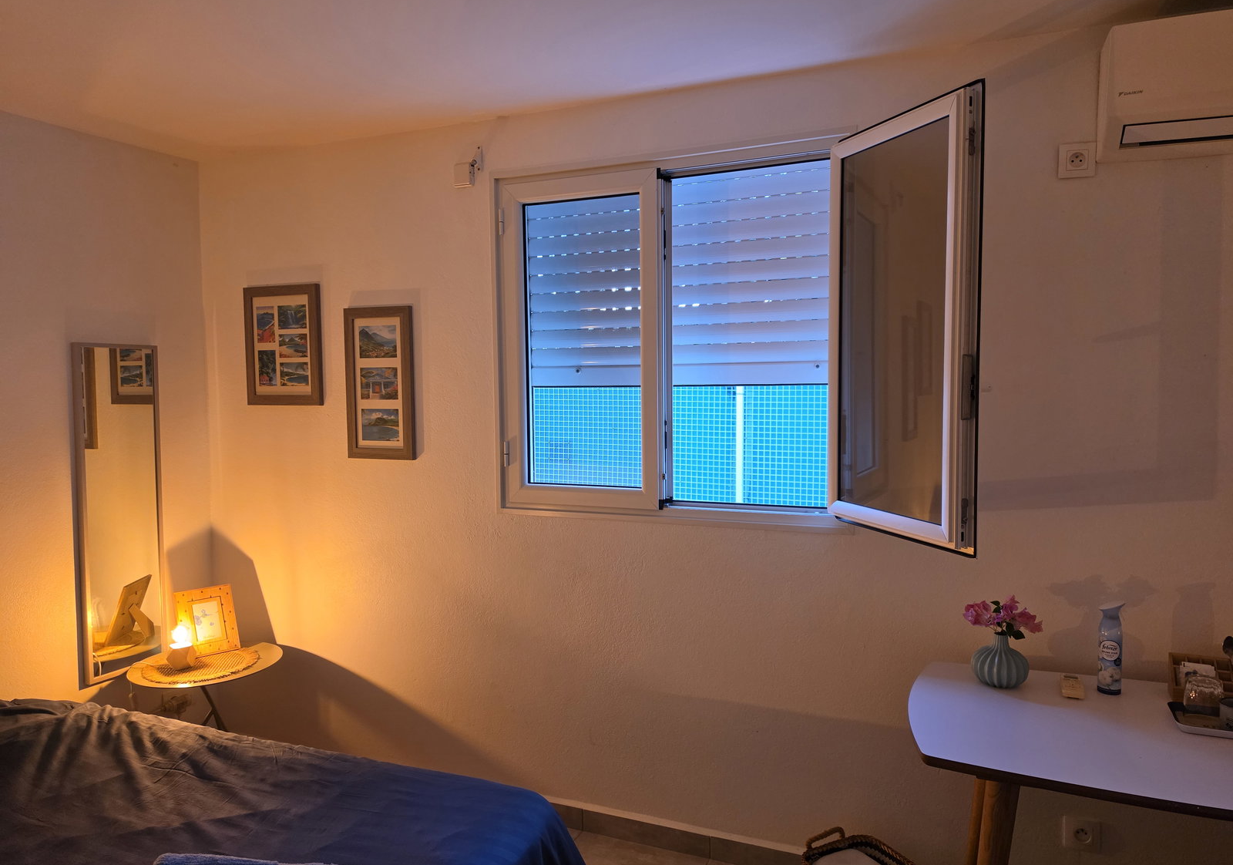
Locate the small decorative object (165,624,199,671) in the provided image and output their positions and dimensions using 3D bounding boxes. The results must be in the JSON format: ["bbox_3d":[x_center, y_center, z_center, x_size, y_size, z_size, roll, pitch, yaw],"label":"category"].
[{"bbox_3d":[-1.563,0.766,2.951,0.098,0.152,0.098,-2,3,-28],"label":"small decorative object"}]

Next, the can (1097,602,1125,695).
[{"bbox_3d":[1.216,0.531,2.015,0.054,0.218,0.056,1,3,37],"label":"can"}]

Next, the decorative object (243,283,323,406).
[{"bbox_3d":[-1.304,-0.338,3.208,0.370,0.465,0.025,1,3,24],"label":"decorative object"}]

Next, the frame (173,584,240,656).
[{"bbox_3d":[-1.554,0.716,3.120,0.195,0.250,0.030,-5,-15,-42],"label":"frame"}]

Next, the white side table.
[{"bbox_3d":[-1.496,1.096,3.007,0.505,0.518,0.505,-2,3,-27],"label":"white side table"}]

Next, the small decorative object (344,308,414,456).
[{"bbox_3d":[-0.875,-0.181,3.027,0.294,0.561,0.025,1,3,24],"label":"small decorative object"}]

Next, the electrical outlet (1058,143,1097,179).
[{"bbox_3d":[1.186,-0.699,2.106,0.085,0.087,0.014,1,3,24],"label":"electrical outlet"}]

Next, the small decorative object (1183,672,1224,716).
[{"bbox_3d":[1.350,0.598,1.883,0.075,0.078,0.075,1,3,36],"label":"small decorative object"}]

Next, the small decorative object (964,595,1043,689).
[{"bbox_3d":[0.977,0.527,2.076,0.185,0.226,0.150,1,3,25],"label":"small decorative object"}]

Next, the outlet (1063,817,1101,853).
[{"bbox_3d":[1.234,1.068,2.170,0.085,0.085,0.014,1,3,24],"label":"outlet"}]

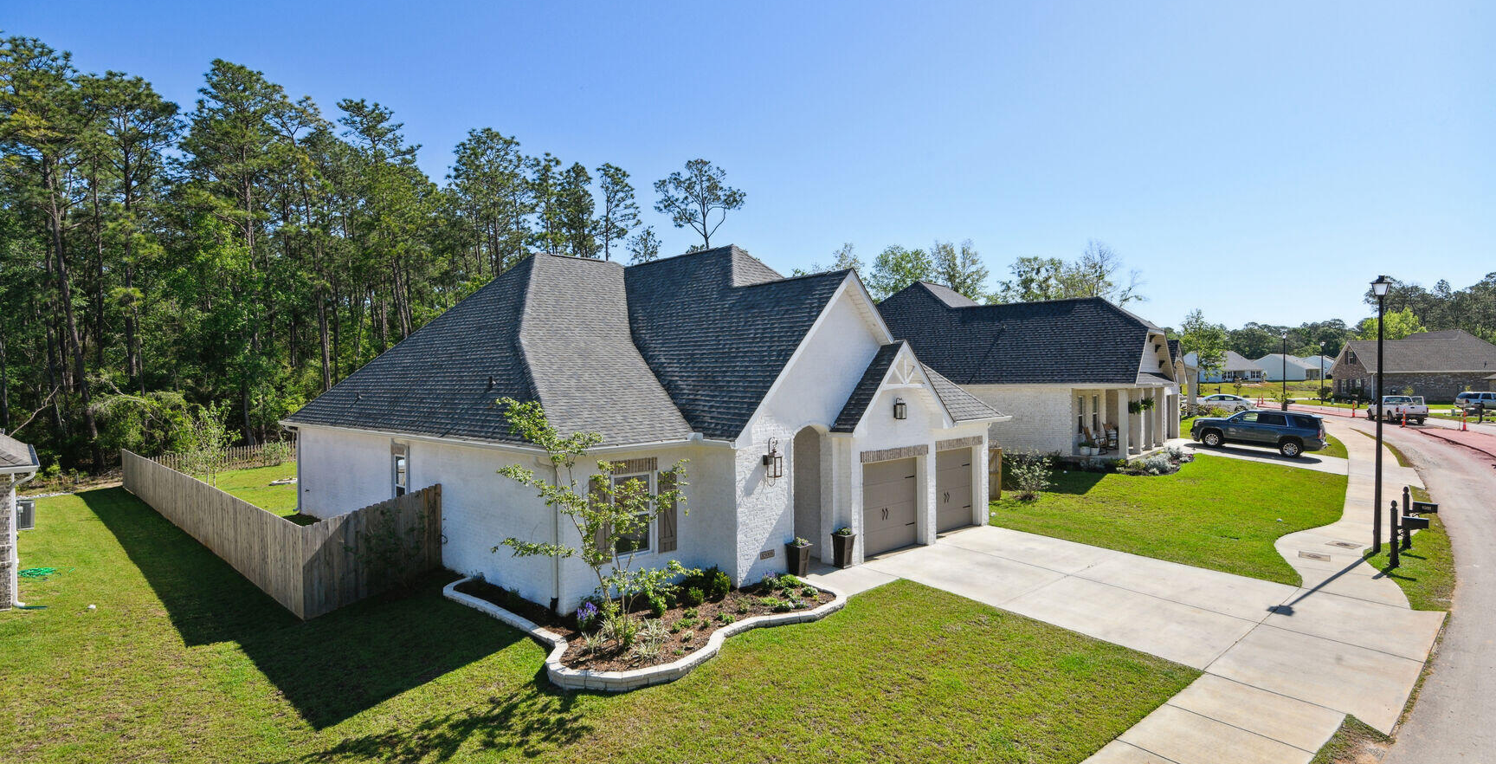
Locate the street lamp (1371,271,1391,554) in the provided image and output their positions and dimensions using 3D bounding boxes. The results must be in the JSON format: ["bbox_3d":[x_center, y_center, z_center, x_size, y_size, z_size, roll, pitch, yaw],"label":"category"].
[{"bbox_3d":[14.150,0.786,17.700,0.420,6.367,0.420,0,0,-44],"label":"street lamp"}]

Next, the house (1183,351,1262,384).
[{"bbox_3d":[96.295,-3.063,162.806,12.800,6.500,11.600,-1,0,-24],"label":"house"}]

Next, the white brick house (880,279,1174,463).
[{"bbox_3d":[10.377,-0.942,39.196,18.500,8.050,11.350,-1,0,39],"label":"white brick house"}]

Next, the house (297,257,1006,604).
[{"bbox_3d":[-4.023,0.162,22.951,12.850,7.800,18.500,-1,0,-44],"label":"house"}]

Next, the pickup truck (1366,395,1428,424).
[{"bbox_3d":[45.028,1.888,54.779,1.916,1.833,5.562,-1,0,22],"label":"pickup truck"}]

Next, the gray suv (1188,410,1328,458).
[{"bbox_3d":[22.747,2.158,35.217,5.200,1.880,2.050,5,4,37],"label":"gray suv"}]

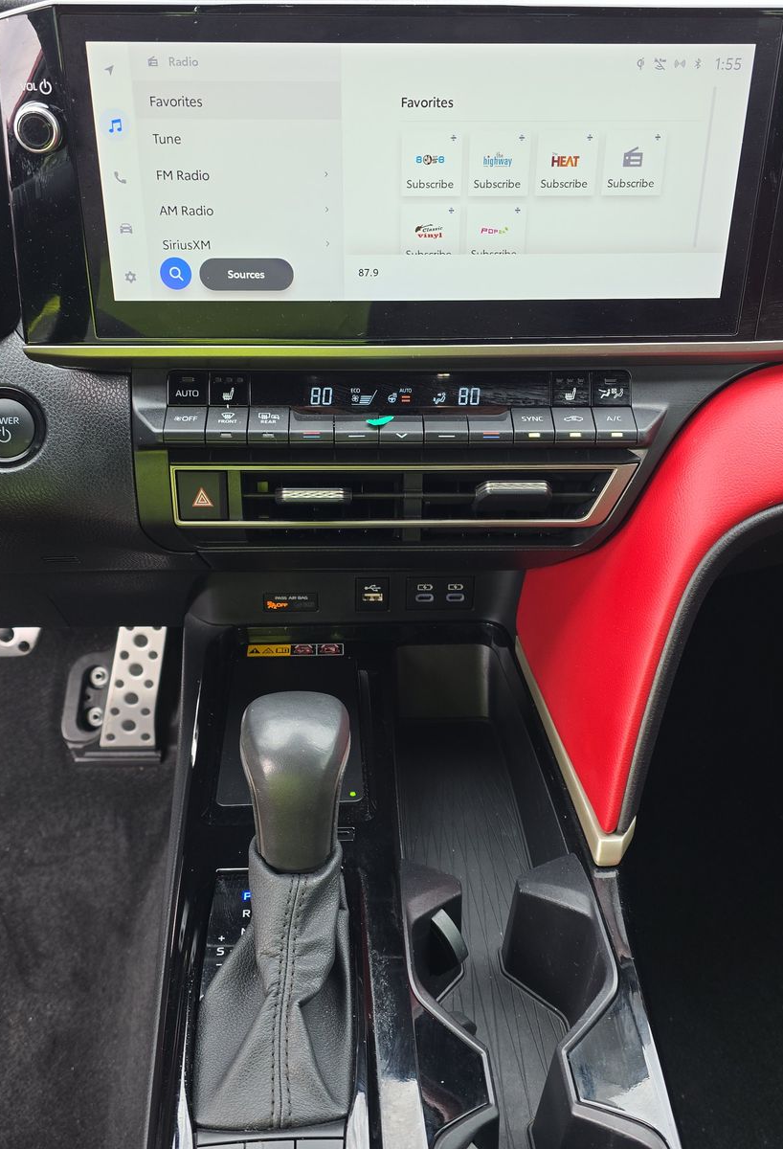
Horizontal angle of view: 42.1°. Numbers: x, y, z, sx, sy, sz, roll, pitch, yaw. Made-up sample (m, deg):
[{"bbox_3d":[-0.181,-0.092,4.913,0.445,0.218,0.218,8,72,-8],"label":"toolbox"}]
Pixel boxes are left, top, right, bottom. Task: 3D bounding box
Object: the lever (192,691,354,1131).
[{"bbox_3d":[-0.048,0.131,0.420,0.066,0.140,0.122,0,36,0],"label":"lever"}]

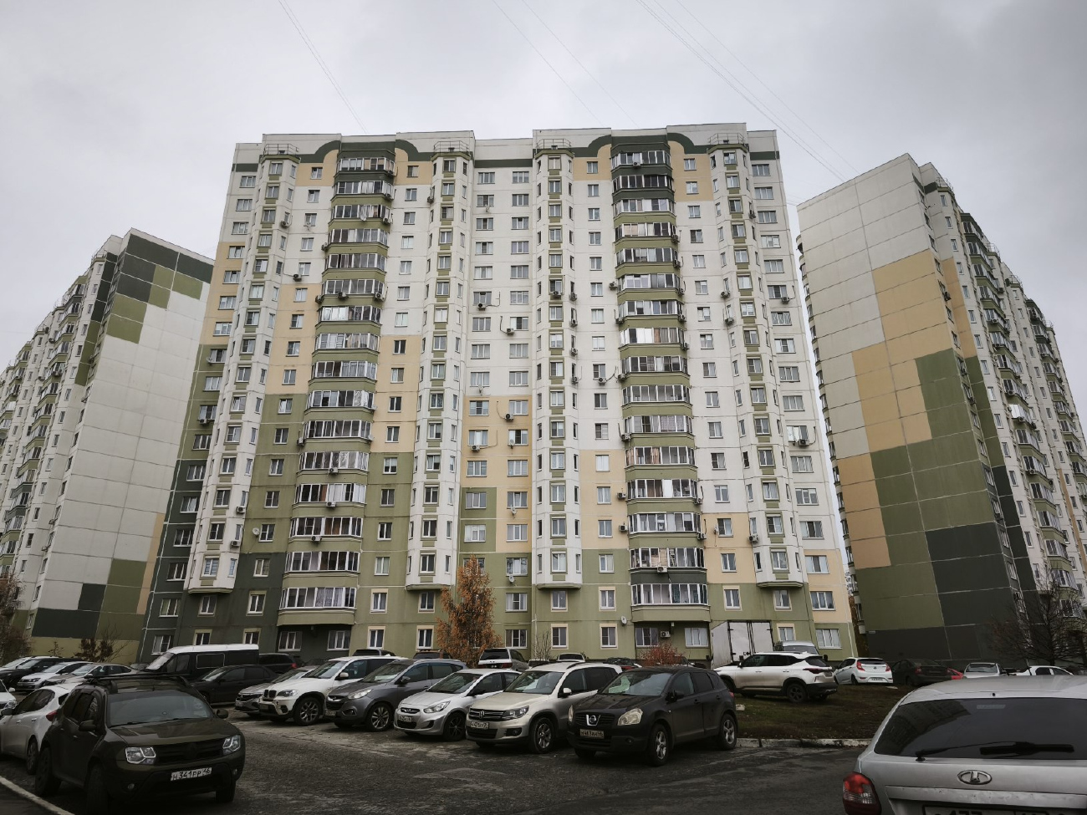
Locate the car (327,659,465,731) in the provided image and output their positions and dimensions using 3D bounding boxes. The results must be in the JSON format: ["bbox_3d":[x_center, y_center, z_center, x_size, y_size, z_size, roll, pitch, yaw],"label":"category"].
[{"bbox_3d":[-4.023,7.980,20.186,1.820,1.660,4.410,-16,-24,37],"label":"car"}]

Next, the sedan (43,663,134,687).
[{"bbox_3d":[-22.500,13.700,36.400,1.740,1.470,4.500,-14,-23,35],"label":"sedan"}]

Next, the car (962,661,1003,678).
[{"bbox_3d":[22.864,13.915,37.326,1.730,1.460,4.400,-14,-23,35],"label":"car"}]

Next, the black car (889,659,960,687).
[{"bbox_3d":[19.063,13.594,36.921,1.770,1.460,4.550,-2,-19,5],"label":"black car"}]

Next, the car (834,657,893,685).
[{"bbox_3d":[15.962,13.322,36.388,1.700,1.470,4.120,-1,-19,1],"label":"car"}]

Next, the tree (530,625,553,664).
[{"bbox_3d":[-0.159,18.190,54.000,1.700,3.400,1.600,0,-21,0],"label":"tree"}]

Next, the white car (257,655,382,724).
[{"bbox_3d":[-6.056,8.406,21.628,1.933,1.776,4.857,-17,-25,40],"label":"white car"}]

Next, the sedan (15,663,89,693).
[{"bbox_3d":[-24.600,14.050,37.550,1.710,1.470,4.400,-14,-23,35],"label":"sedan"}]

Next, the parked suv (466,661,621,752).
[{"bbox_3d":[0.230,6.526,15.979,1.810,1.690,4.430,-16,-25,39],"label":"parked suv"}]

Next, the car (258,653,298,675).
[{"bbox_3d":[-15.138,13.528,37.217,4.500,1.670,1.800,12,-22,-32],"label":"car"}]

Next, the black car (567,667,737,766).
[{"bbox_3d":[2.247,5.978,14.269,1.783,1.615,4.315,-16,-24,37],"label":"black car"}]

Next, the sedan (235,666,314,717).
[{"bbox_3d":[-8.086,9.670,24.602,4.420,1.480,1.760,18,-26,-42],"label":"sedan"}]

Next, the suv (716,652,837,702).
[{"bbox_3d":[8.164,9.574,25.840,4.370,1.620,1.800,-17,-25,41],"label":"suv"}]

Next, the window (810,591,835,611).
[{"bbox_3d":[22.570,15.625,58.384,1.760,1.450,0.150,-1,-21,2],"label":"window"}]

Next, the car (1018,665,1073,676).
[{"bbox_3d":[28.242,15.097,40.000,4.350,1.450,1.700,-13,-25,31],"label":"car"}]

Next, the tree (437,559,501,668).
[{"bbox_3d":[-5.070,14.138,48.682,4.384,7.893,4.384,0,-21,0],"label":"tree"}]

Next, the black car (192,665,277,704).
[{"bbox_3d":[-12.299,11.060,28.629,4.500,1.450,1.750,17,-25,-41],"label":"black car"}]

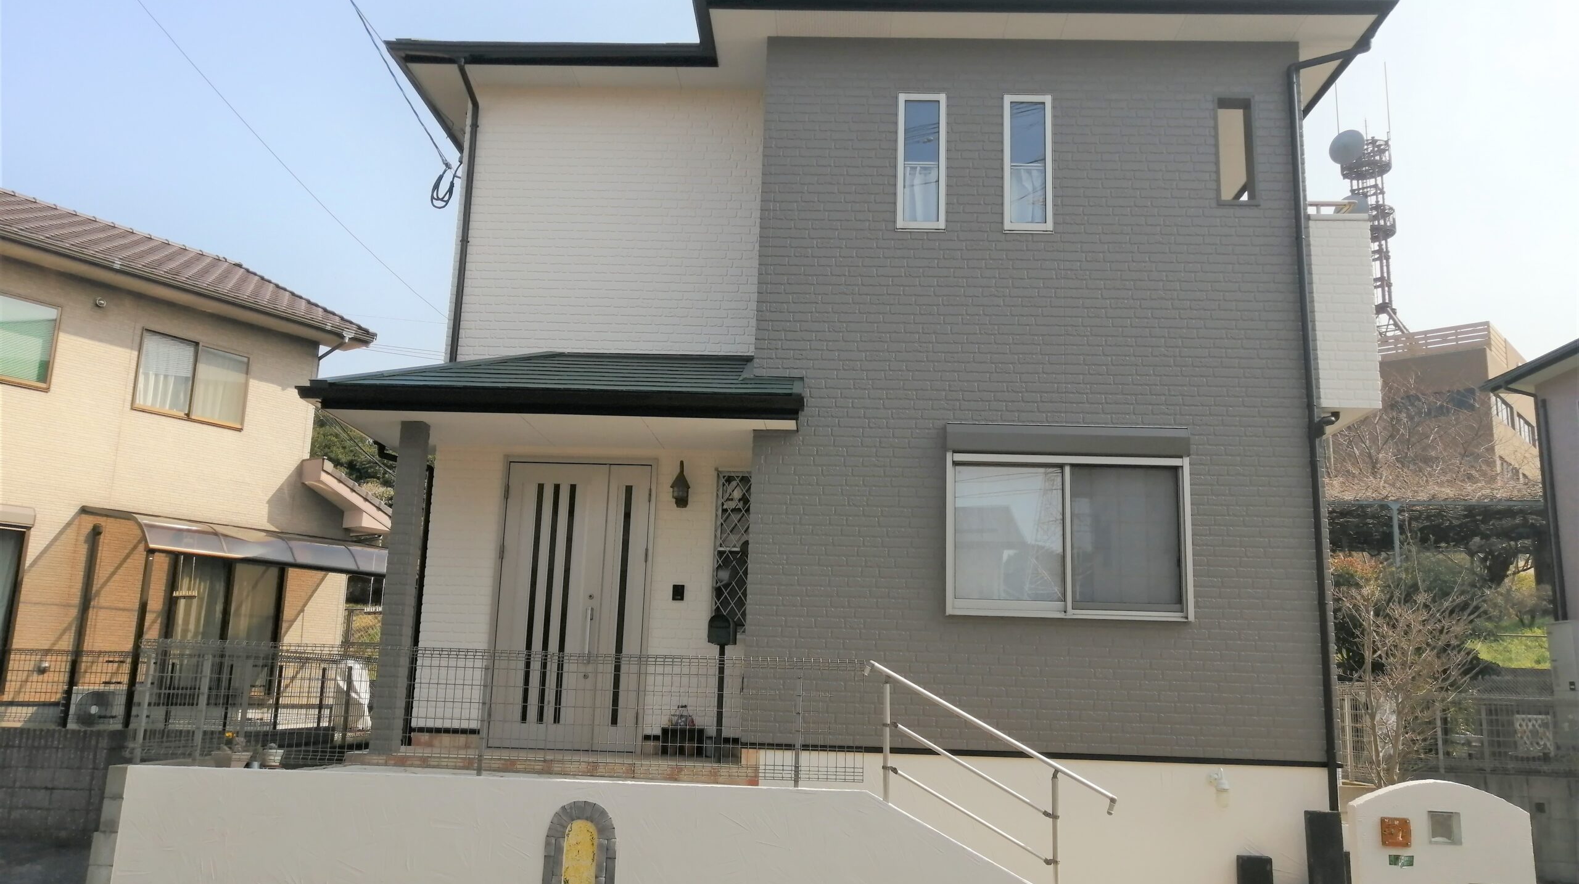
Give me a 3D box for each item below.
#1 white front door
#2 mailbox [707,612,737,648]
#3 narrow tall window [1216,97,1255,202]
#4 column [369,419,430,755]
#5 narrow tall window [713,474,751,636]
[{"bbox_3d":[-1.799,1.340,10.188,1.240,2.370,0.090,1,-11,2],"label":"white front door"},{"bbox_3d":[-0.517,1.463,9.534,0.170,0.225,0.420,1,-11,2],"label":"mailbox"},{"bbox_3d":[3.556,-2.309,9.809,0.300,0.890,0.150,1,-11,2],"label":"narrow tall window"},{"bbox_3d":[-2.953,1.091,9.380,0.175,2.510,0.170,1,-11,2],"label":"column"},{"bbox_3d":[-0.472,0.906,10.189,0.320,1.350,0.100,1,-11,2],"label":"narrow tall window"}]

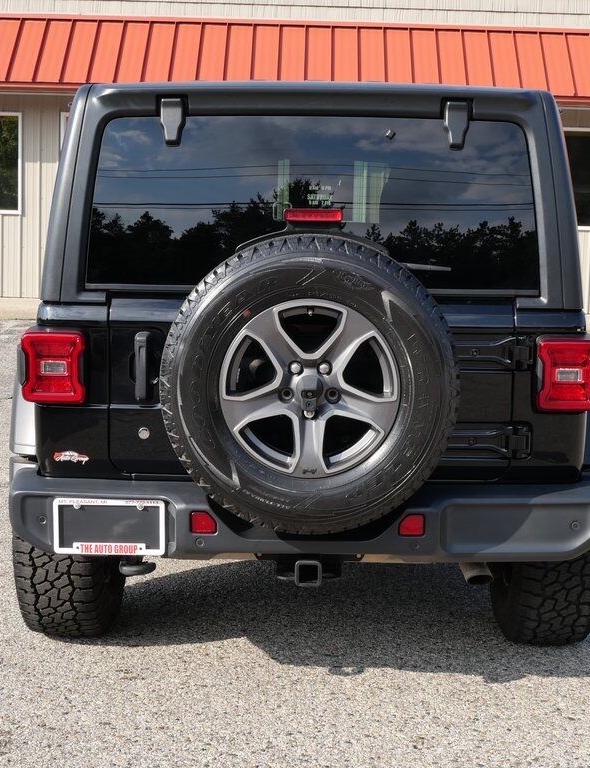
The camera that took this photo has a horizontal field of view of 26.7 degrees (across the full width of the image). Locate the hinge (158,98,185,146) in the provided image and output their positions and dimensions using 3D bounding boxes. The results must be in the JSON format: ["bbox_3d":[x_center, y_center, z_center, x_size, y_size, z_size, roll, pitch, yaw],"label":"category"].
[{"bbox_3d":[-0.357,-0.764,3.618,0.075,0.145,0.045,1,-2,0],"label":"hinge"}]

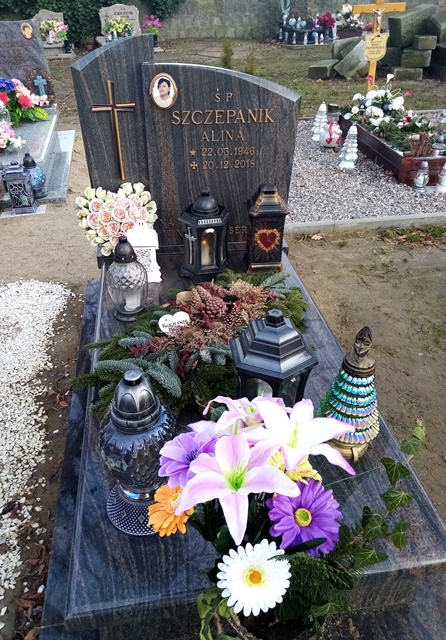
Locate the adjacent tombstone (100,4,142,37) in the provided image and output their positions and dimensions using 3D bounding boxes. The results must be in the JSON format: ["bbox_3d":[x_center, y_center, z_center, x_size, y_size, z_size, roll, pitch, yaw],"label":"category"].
[{"bbox_3d":[-2.030,-5.932,9.521,0.830,0.570,0.130,-5,35,-8],"label":"adjacent tombstone"}]

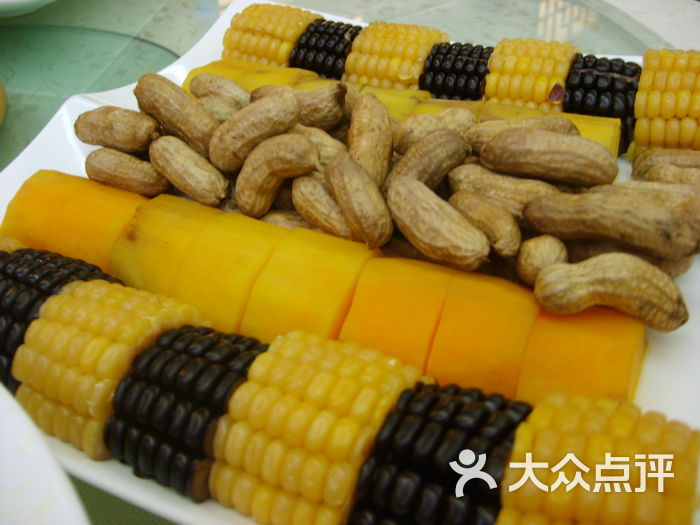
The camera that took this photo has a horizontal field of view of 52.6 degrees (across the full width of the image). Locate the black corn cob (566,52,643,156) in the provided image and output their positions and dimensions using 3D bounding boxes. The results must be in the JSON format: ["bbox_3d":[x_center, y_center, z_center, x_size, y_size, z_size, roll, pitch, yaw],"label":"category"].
[{"bbox_3d":[0.115,-0.073,0.327,0.030,0.041,0.041,12,40,15],"label":"black corn cob"}]

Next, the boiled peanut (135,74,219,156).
[{"bbox_3d":[-0.072,-0.061,0.293,0.043,0.015,0.015,43,55,10],"label":"boiled peanut"}]

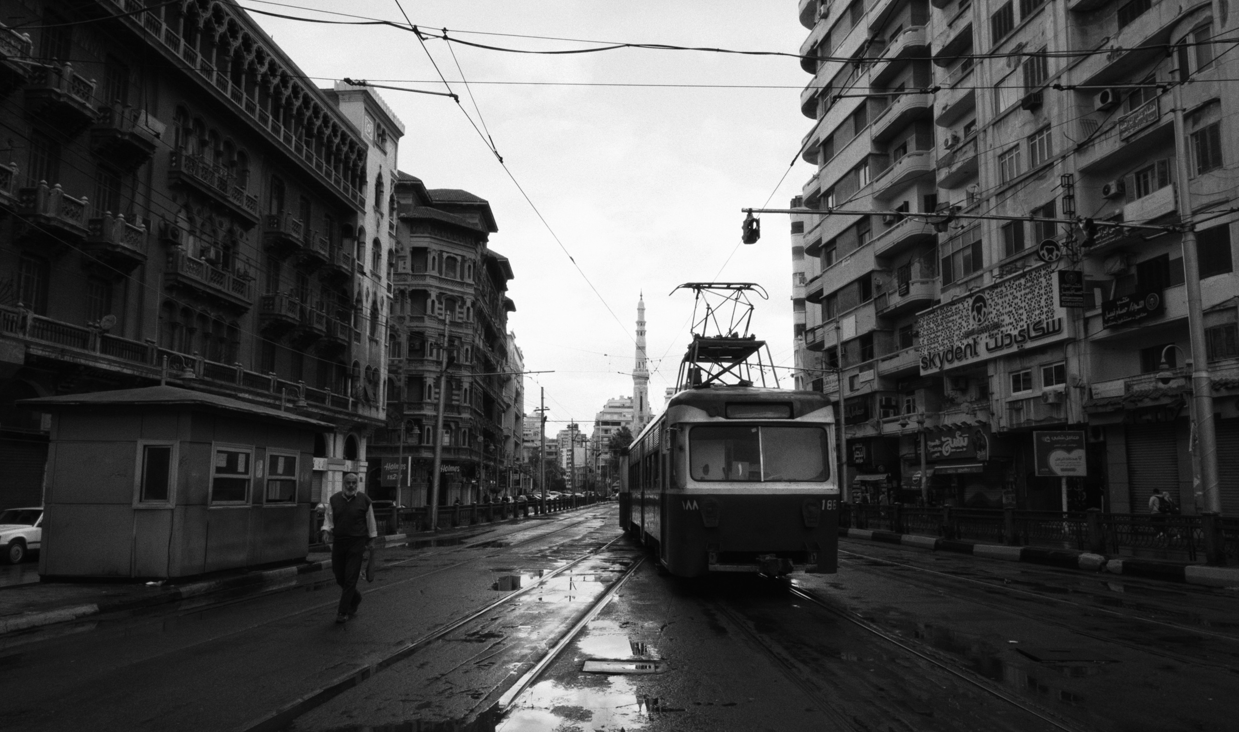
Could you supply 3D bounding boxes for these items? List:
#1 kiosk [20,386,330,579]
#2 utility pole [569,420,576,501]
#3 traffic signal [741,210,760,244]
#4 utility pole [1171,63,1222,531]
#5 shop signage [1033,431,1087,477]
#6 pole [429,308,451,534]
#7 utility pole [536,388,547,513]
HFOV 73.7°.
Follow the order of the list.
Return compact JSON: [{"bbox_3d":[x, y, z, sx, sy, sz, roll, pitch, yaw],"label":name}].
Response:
[{"bbox_3d":[-7.663,2.094,14.977,2.989,3.137,4.949,-1,-9,6],"label":"kiosk"},{"bbox_3d":[-4.386,9.209,78.621,0.280,8.203,0.280,-2,-9,0],"label":"utility pole"},{"bbox_3d":[2.662,-2.800,16.700,0.300,0.650,0.300,3,-9,-18],"label":"traffic signal"},{"bbox_3d":[12.644,-1.534,18.151,0.330,11.234,0.330,2,-9,0],"label":"utility pole"},{"bbox_3d":[13.073,2.614,24.500,1.493,1.364,0.150,0,-9,3],"label":"shop signage"},{"bbox_3d":[-6.820,2.067,31.636,0.260,8.398,0.260,2,-9,0],"label":"pole"},{"bbox_3d":[-4.939,5.537,54.122,0.270,8.222,0.270,-2,-9,0],"label":"utility pole"}]

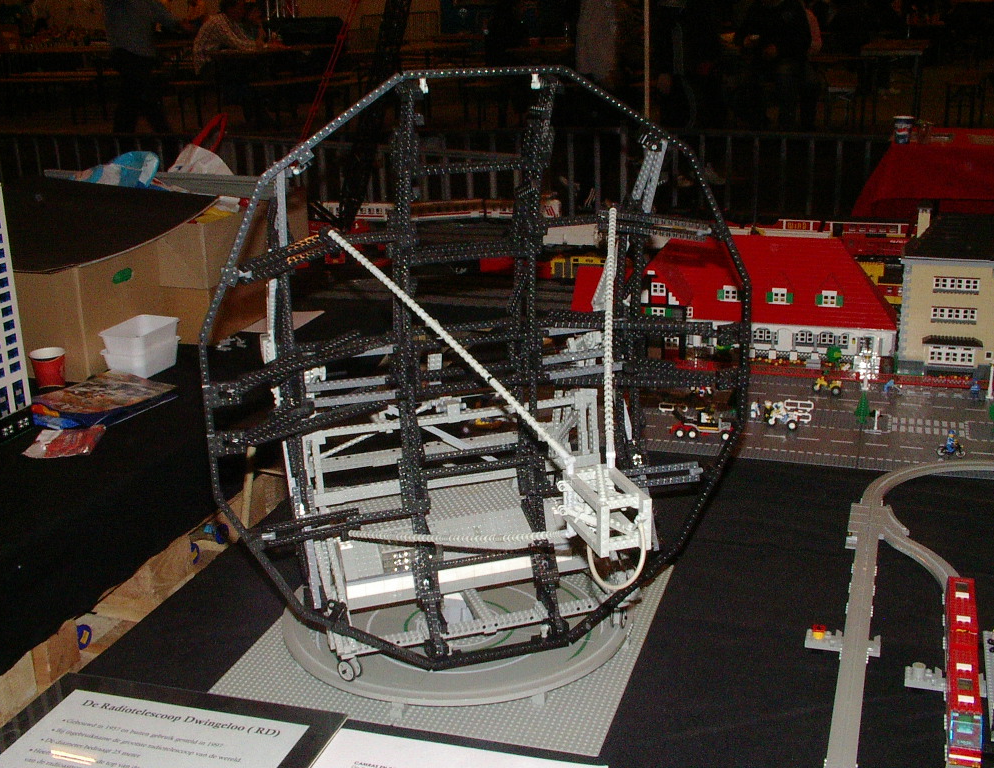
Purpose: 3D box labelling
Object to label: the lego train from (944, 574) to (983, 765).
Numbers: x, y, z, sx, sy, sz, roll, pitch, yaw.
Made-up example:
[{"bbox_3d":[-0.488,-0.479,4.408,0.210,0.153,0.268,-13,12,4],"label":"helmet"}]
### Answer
[{"bbox_3d":[0.554,0.334,1.516,0.034,0.074,0.336,4,19,18],"label":"lego train"}]

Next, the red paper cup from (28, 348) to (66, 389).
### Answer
[{"bbox_3d":[-0.959,-0.036,2.721,0.075,0.074,0.075,-2,18,1],"label":"red paper cup"}]

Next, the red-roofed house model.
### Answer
[{"bbox_3d":[0.572,-0.190,2.894,0.650,0.265,0.205,4,19,17],"label":"red-roofed house model"}]

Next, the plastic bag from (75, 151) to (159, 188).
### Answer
[{"bbox_3d":[-1.031,-0.579,3.460,0.240,0.130,0.150,4,19,17],"label":"plastic bag"}]

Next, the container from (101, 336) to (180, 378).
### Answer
[{"bbox_3d":[-0.775,-0.056,2.791,0.113,0.058,0.140,5,19,20],"label":"container"}]

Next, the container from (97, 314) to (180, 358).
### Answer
[{"bbox_3d":[-0.777,-0.096,2.778,0.113,0.058,0.140,5,19,20],"label":"container"}]

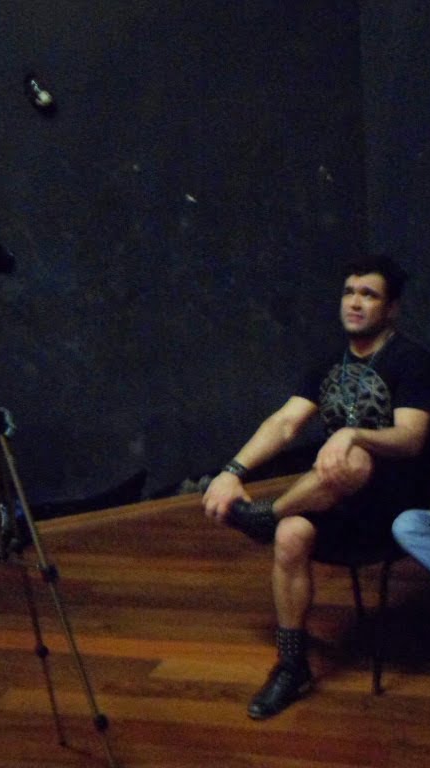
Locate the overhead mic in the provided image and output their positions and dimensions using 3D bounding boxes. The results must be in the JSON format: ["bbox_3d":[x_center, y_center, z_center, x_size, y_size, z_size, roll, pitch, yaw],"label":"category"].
[{"bbox_3d":[-0.781,-1.316,4.803,0.130,0.200,0.110,-7,9,-24],"label":"overhead mic"}]

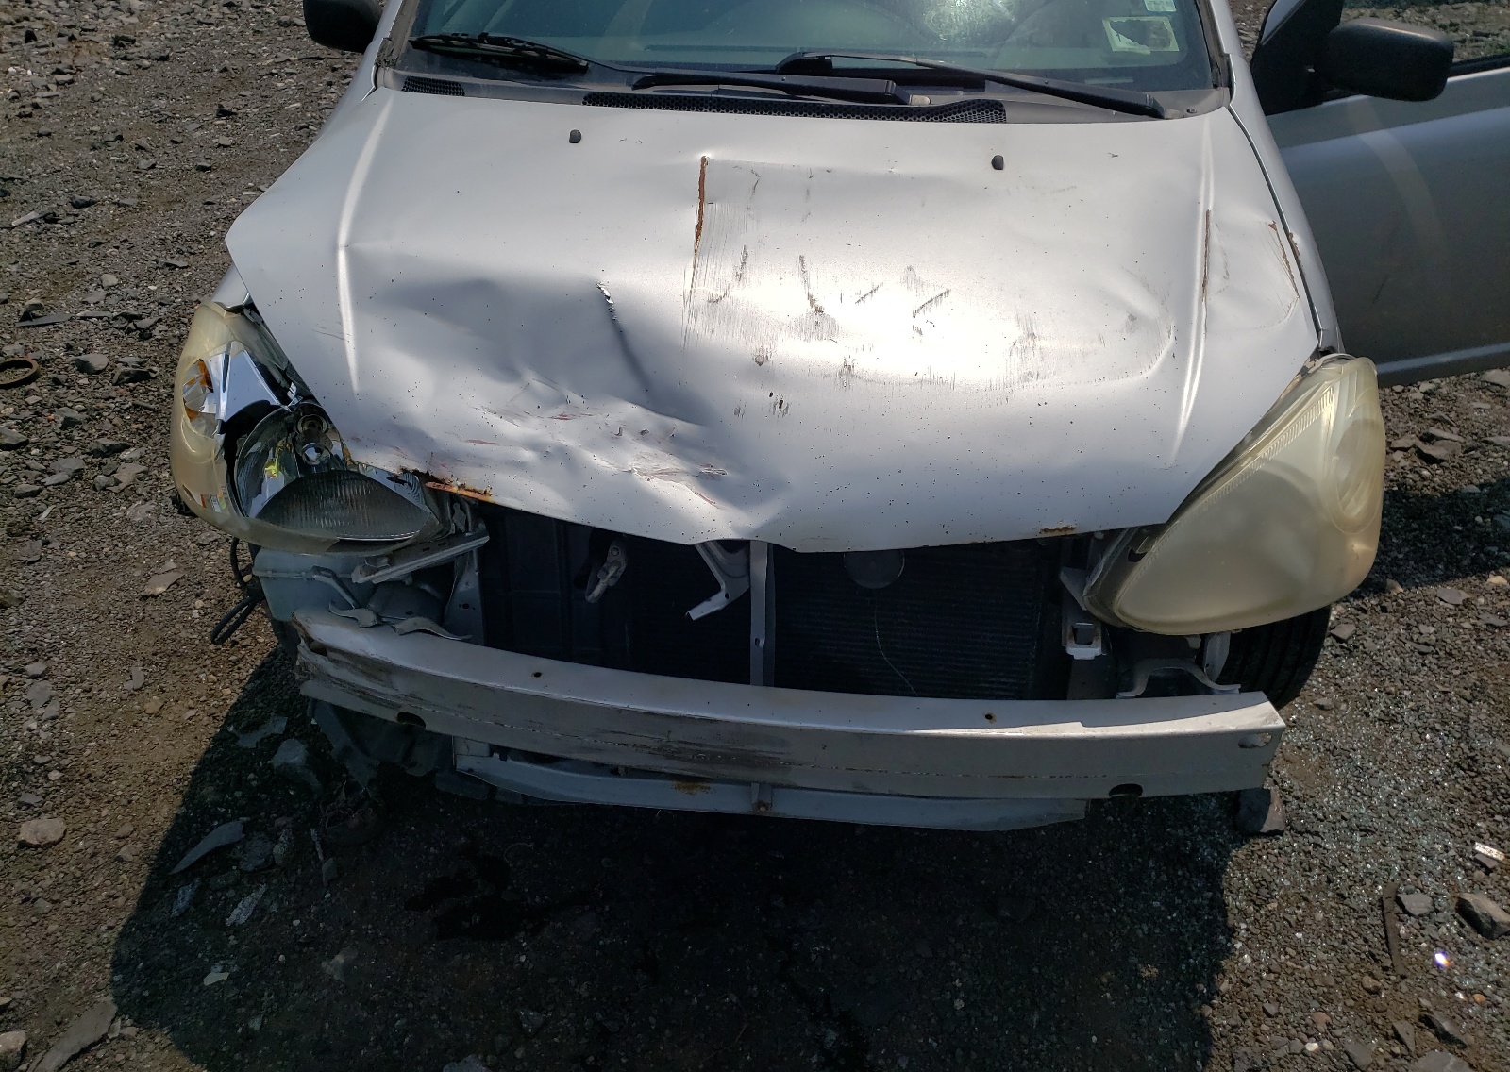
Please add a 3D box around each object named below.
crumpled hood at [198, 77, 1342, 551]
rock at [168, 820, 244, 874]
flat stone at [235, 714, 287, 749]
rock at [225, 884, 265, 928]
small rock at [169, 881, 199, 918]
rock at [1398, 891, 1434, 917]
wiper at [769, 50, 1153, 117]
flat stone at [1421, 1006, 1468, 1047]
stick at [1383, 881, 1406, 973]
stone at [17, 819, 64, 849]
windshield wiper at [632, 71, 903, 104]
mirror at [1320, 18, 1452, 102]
[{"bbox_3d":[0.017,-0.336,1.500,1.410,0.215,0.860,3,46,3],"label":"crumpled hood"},{"bbox_3d":[-0.878,0.503,1.823,0.128,0.022,0.048,-27,43,-34],"label":"rock"},{"bbox_3d":[-0.878,0.359,2.039,0.059,0.018,0.093,21,39,28],"label":"flat stone"},{"bbox_3d":[-0.786,0.571,1.752,0.029,0.018,0.069,7,39,9],"label":"rock"},{"bbox_3d":[-0.868,0.554,1.726,0.024,0.015,0.060,8,37,9],"label":"small rock"},{"bbox_3d":[1.012,0.564,1.738,0.043,0.023,0.035,-1,37,-2],"label":"rock"},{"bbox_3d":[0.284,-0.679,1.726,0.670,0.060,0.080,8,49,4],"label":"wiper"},{"bbox_3d":[0.952,0.681,1.562,0.037,0.022,0.056,-8,35,-12],"label":"flat stone"},{"bbox_3d":[0.963,0.589,1.708,0.021,0.015,0.165,13,38,15],"label":"stick"},{"bbox_3d":[-1.146,0.477,1.821,0.066,0.024,0.045,-8,38,-11],"label":"stone"},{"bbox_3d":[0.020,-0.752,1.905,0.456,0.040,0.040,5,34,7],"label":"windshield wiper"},{"bbox_3d":[1.088,-0.828,1.966,0.110,0.130,0.185,-10,35,-14],"label":"mirror"}]

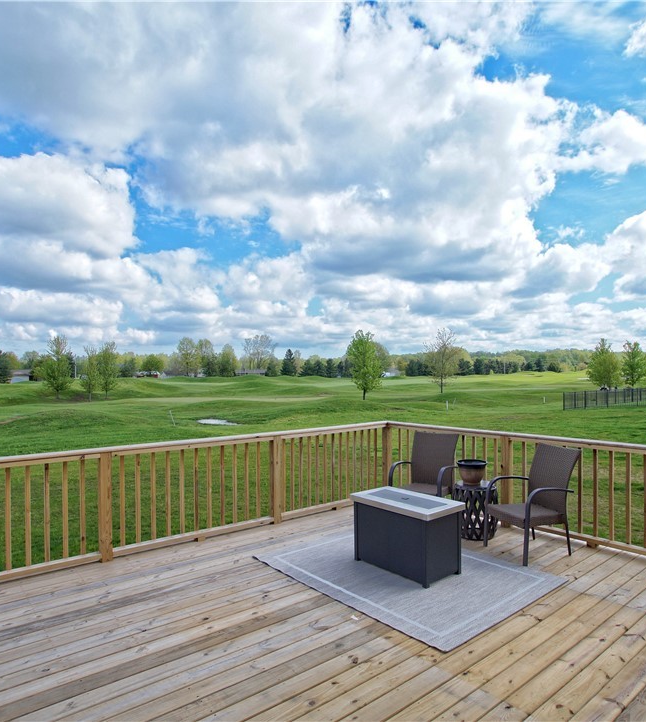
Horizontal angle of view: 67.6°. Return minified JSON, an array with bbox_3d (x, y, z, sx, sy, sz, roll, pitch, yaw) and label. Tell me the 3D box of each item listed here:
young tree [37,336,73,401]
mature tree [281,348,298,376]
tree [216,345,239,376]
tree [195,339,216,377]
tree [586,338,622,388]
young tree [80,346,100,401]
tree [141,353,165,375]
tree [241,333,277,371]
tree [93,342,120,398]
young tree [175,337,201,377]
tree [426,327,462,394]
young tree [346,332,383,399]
[{"bbox_3d":[-25.057,0.583,45.000,2.800,5.930,2.800,0,-1,0],"label":"young tree"},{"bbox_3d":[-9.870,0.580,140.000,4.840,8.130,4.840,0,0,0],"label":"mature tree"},{"bbox_3d":[-27.727,-0.145,140.000,6.200,9.290,6.200,0,-1,0],"label":"tree"},{"bbox_3d":[-35.333,-1.052,145.000,6.300,11.430,6.300,0,-1,0],"label":"tree"},{"bbox_3d":[33.280,0.440,57.000,4.170,6.210,4.170,0,0,0],"label":"tree"},{"bbox_3d":[-20.251,1.176,42.000,1.600,4.700,1.600,0,-1,0],"label":"young tree"},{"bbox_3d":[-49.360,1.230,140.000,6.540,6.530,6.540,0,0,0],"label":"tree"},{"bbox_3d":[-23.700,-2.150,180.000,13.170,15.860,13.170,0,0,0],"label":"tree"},{"bbox_3d":[-19.710,0.910,44.000,2.410,5.200,2.410,0,0,0],"label":"tree"},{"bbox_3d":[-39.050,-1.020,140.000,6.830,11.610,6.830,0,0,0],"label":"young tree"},{"bbox_3d":[12.690,-0.050,51.000,3.840,6.980,3.840,0,0,0],"label":"tree"},{"bbox_3d":[3.702,0.370,42.000,3.200,6.050,3.200,0,-1,0],"label":"young tree"}]

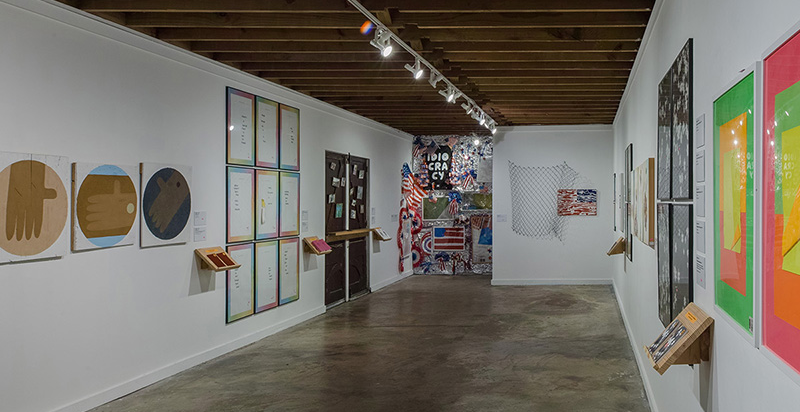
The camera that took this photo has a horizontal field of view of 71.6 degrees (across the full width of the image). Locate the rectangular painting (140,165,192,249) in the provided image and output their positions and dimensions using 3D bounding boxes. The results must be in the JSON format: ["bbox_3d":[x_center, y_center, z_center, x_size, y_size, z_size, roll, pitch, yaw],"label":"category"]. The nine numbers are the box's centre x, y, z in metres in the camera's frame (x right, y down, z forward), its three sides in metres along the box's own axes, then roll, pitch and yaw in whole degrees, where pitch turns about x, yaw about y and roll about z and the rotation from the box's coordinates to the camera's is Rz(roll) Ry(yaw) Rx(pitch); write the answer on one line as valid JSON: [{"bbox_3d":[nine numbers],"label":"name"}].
[{"bbox_3d":[-1.878,-0.010,4.479,0.035,0.642,0.554,0,0,19],"label":"rectangular painting"}]

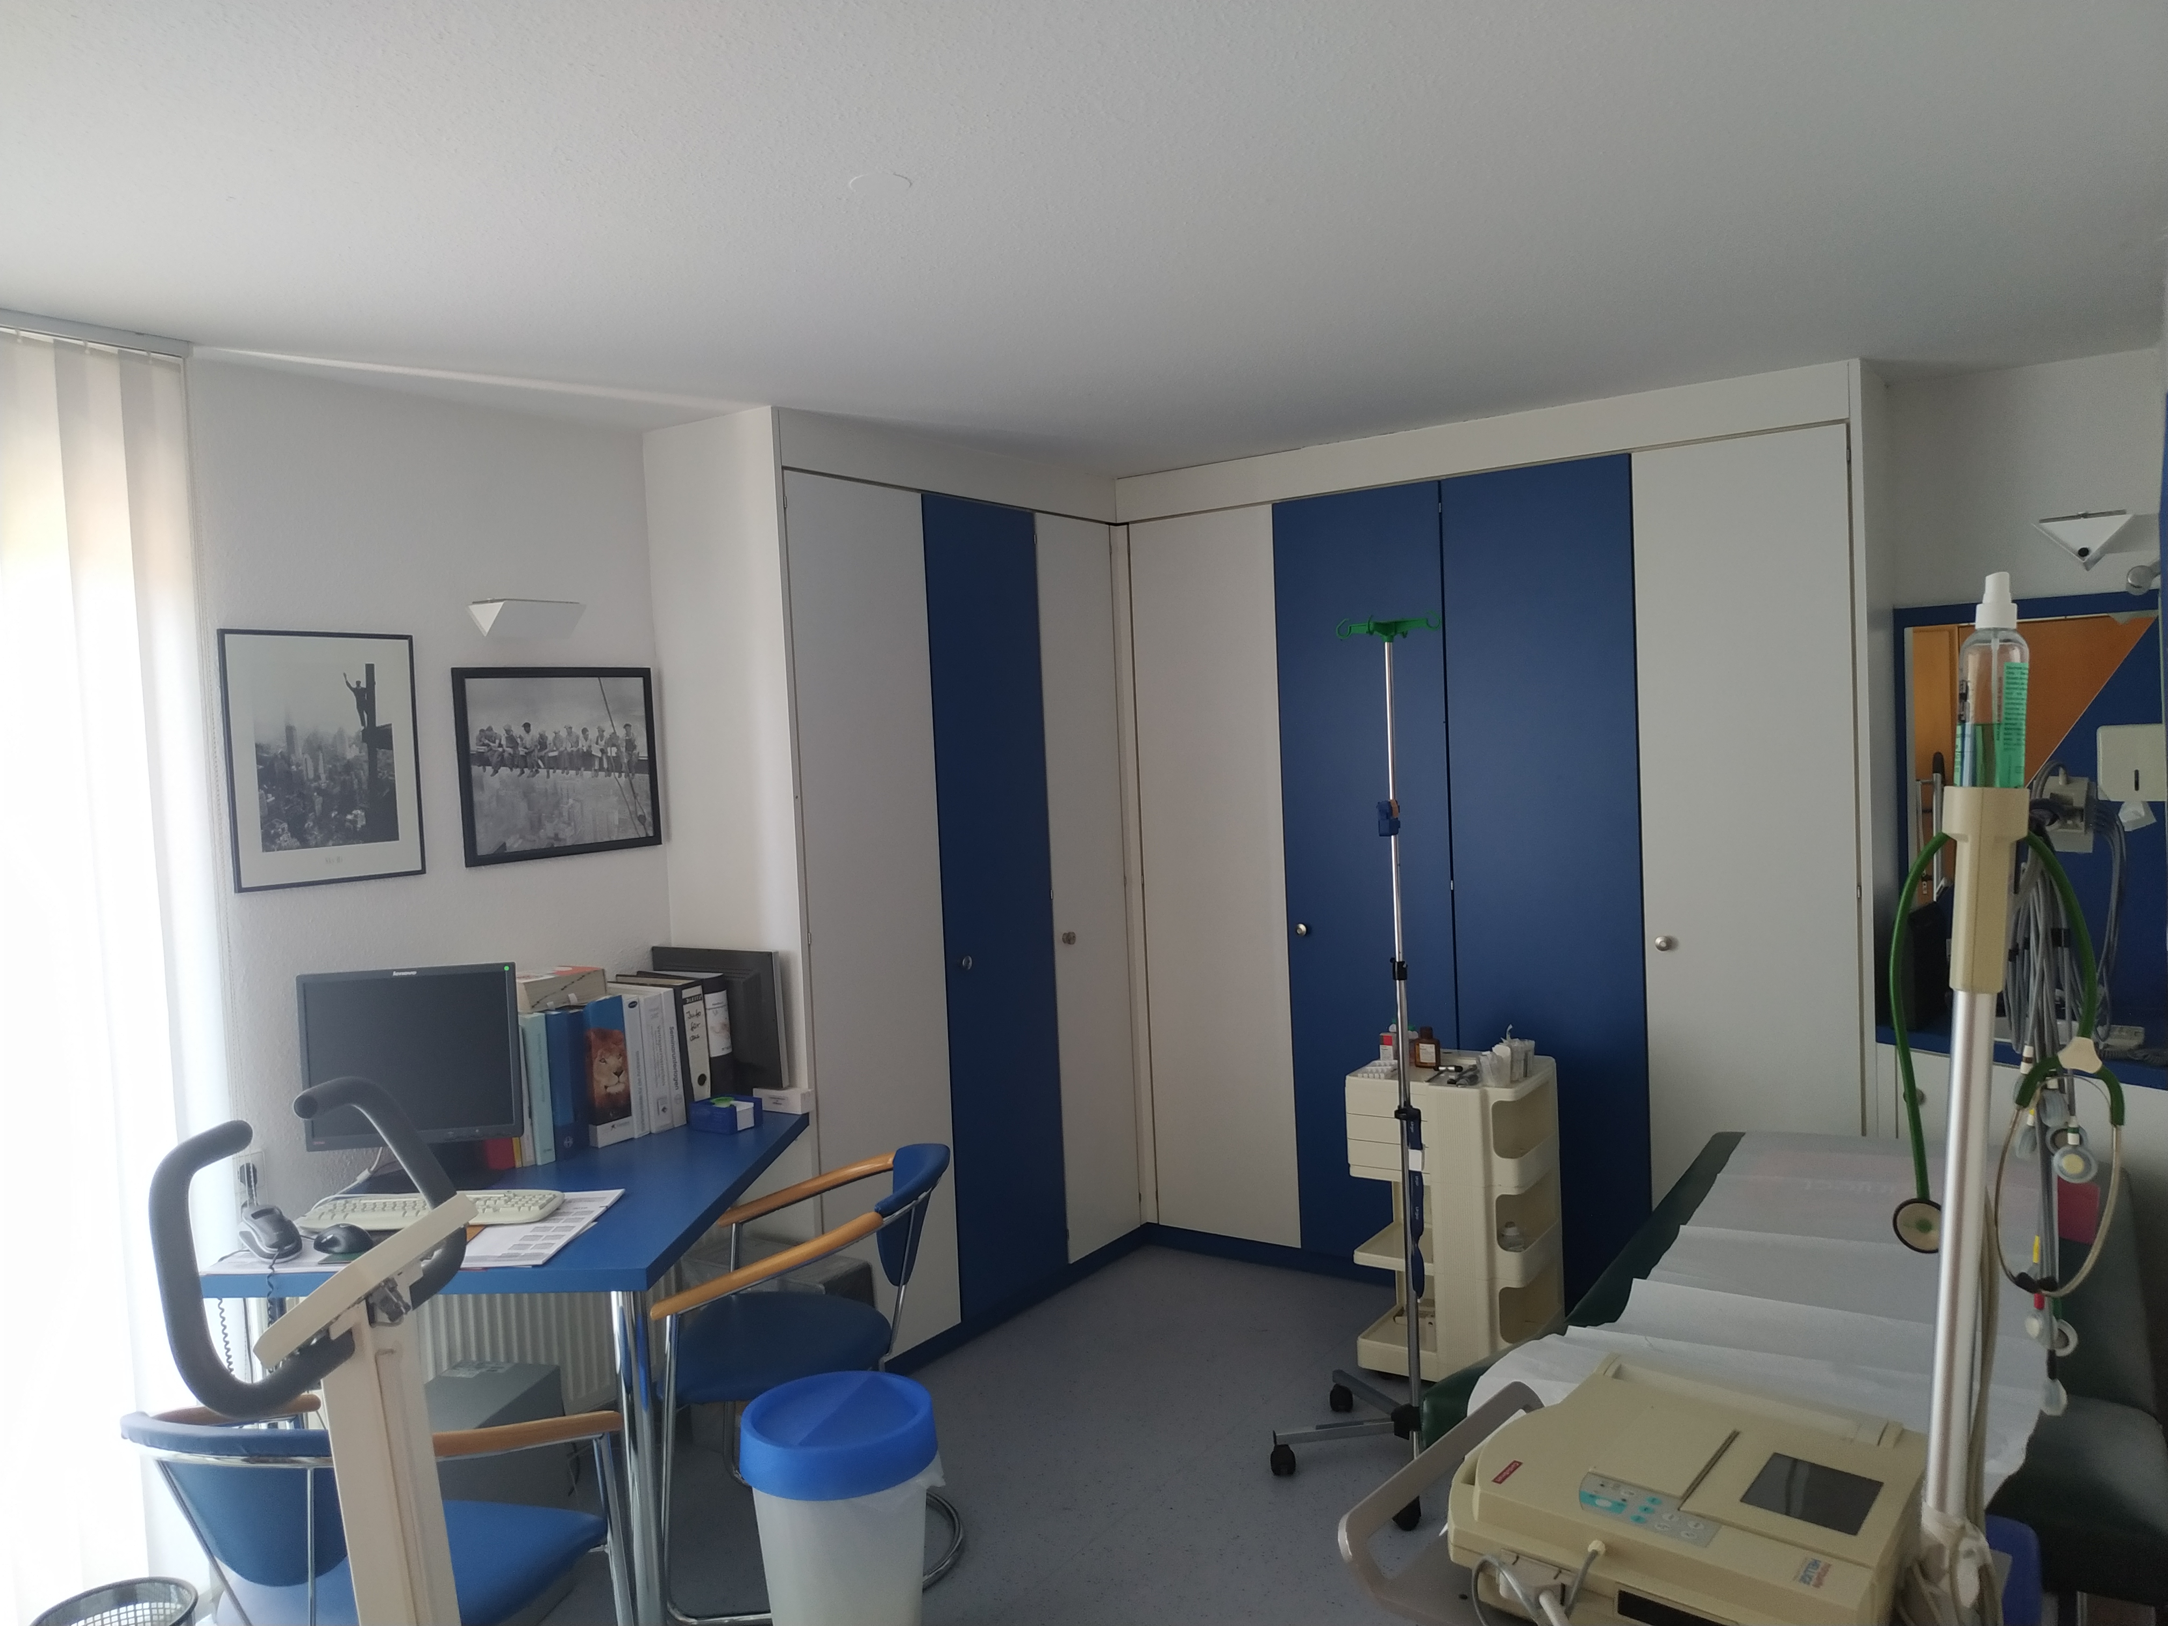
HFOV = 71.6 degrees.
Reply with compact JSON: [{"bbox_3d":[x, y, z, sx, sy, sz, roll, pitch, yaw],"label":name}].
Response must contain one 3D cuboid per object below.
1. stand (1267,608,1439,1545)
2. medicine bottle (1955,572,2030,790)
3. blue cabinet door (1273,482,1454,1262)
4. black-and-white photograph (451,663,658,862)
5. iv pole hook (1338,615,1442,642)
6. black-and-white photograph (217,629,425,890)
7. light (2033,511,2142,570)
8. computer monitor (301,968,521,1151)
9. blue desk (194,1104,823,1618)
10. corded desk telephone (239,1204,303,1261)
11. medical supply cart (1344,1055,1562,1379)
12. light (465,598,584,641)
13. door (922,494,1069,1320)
[{"bbox_3d":[0.681,0.500,3.248,0.580,1.852,0.580,-3,3,-8],"label":"stand"},{"bbox_3d":[0.760,-0.097,1.255,0.050,0.207,0.050,3,3,33],"label":"medicine bottle"},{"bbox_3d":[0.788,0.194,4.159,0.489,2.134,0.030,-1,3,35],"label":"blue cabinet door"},{"bbox_3d":[-1.199,-0.116,3.452,0.022,0.428,0.530,-1,3,35],"label":"black-and-white photograph"},{"bbox_3d":[0.649,-0.395,3.203,0.220,0.065,0.200,-3,3,-8],"label":"iv pole hook"},{"bbox_3d":[-1.494,-0.108,2.975,0.025,0.497,0.389,-1,4,34],"label":"black-and-white photograph"},{"bbox_3d":[1.667,-0.446,2.492,0.149,0.076,0.211,-1,4,34],"label":"light"},{"bbox_3d":[-1.310,0.473,2.950,0.407,0.345,0.075,-3,1,-5],"label":"computer monitor"},{"bbox_3d":[-1.092,1.129,3.159,0.883,0.761,1.183,-2,3,6],"label":"blue desk"},{"bbox_3d":[-1.500,0.764,2.767,0.076,0.066,0.180,-5,3,-38],"label":"corded desk telephone"},{"bbox_3d":[0.916,0.980,3.647,0.430,0.735,0.420,-1,3,26],"label":"medical supply cart"},{"bbox_3d":[-1.225,-0.423,3.315,0.140,0.080,0.205,-1,3,35],"label":"light"},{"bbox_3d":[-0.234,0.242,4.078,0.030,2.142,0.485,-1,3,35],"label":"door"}]

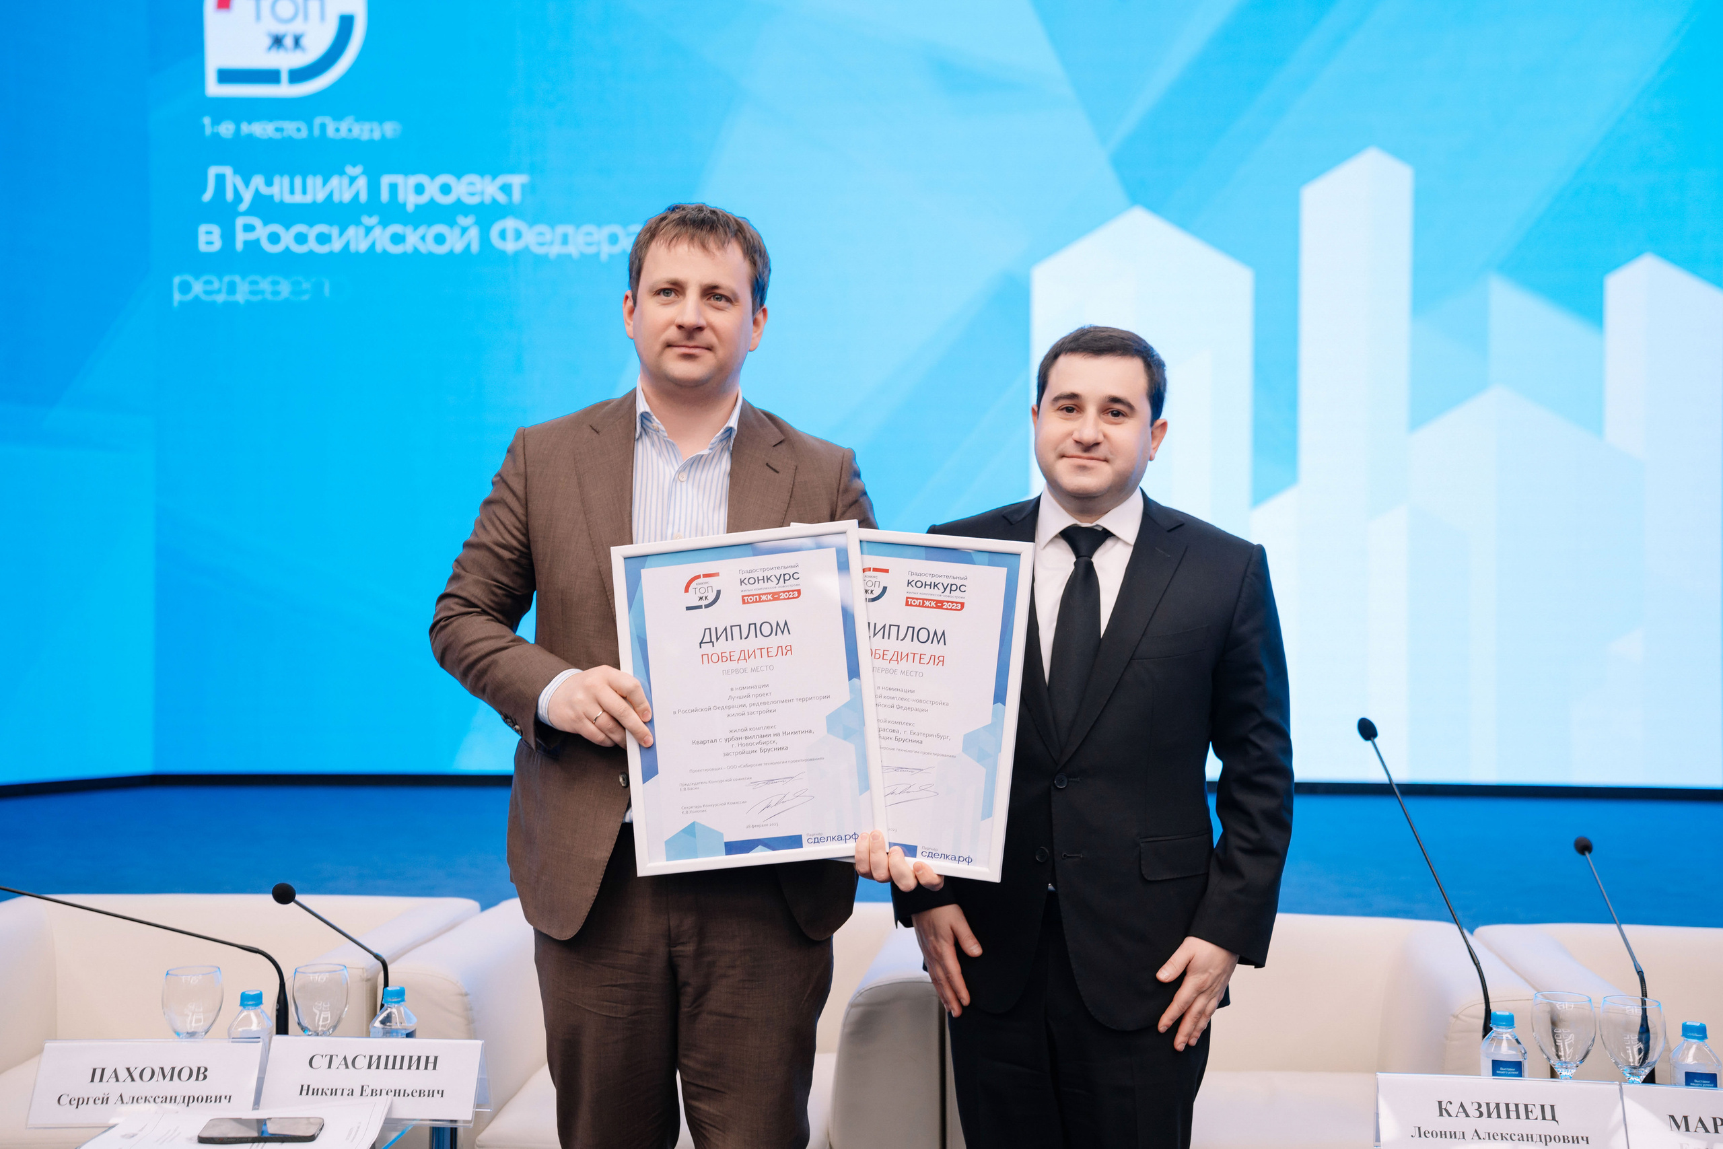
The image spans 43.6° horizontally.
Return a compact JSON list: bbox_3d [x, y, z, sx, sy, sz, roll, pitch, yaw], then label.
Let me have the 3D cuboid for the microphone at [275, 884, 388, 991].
[{"bbox_3d":[-0.714,0.572,2.950,0.080,0.360,0.400,0,1,7],"label":"microphone"}]

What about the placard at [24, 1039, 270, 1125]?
[{"bbox_3d":[-0.979,0.699,2.970,0.297,0.113,0.090,0,1,-1],"label":"placard"}]

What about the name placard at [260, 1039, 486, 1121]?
[{"bbox_3d":[-0.668,0.699,2.975,0.293,0.113,0.090,0,1,6],"label":"name placard"}]

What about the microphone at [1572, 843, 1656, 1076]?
[{"bbox_3d":[1.085,0.572,3.090,0.080,0.360,0.400,0,1,7],"label":"microphone"}]

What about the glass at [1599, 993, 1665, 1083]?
[{"bbox_3d":[1.015,0.658,2.835,0.080,0.182,0.080,0,1,0],"label":"glass"}]

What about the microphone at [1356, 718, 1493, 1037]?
[{"bbox_3d":[0.800,0.480,3.030,0.090,0.550,0.250,0,1,-34],"label":"microphone"}]

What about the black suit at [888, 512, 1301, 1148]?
[{"bbox_3d":[0.315,0.630,2.950,0.550,1.470,0.300,0,1,12],"label":"black suit"}]

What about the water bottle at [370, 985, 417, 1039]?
[{"bbox_3d":[-0.667,0.670,3.080,0.066,0.163,0.066,0,1,0],"label":"water bottle"}]

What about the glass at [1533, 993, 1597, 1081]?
[{"bbox_3d":[0.930,0.658,2.860,0.080,0.182,0.080,0,1,0],"label":"glass"}]

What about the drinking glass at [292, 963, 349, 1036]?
[{"bbox_3d":[-0.772,0.658,3.080,0.078,0.182,0.078,0,1,0],"label":"drinking glass"}]

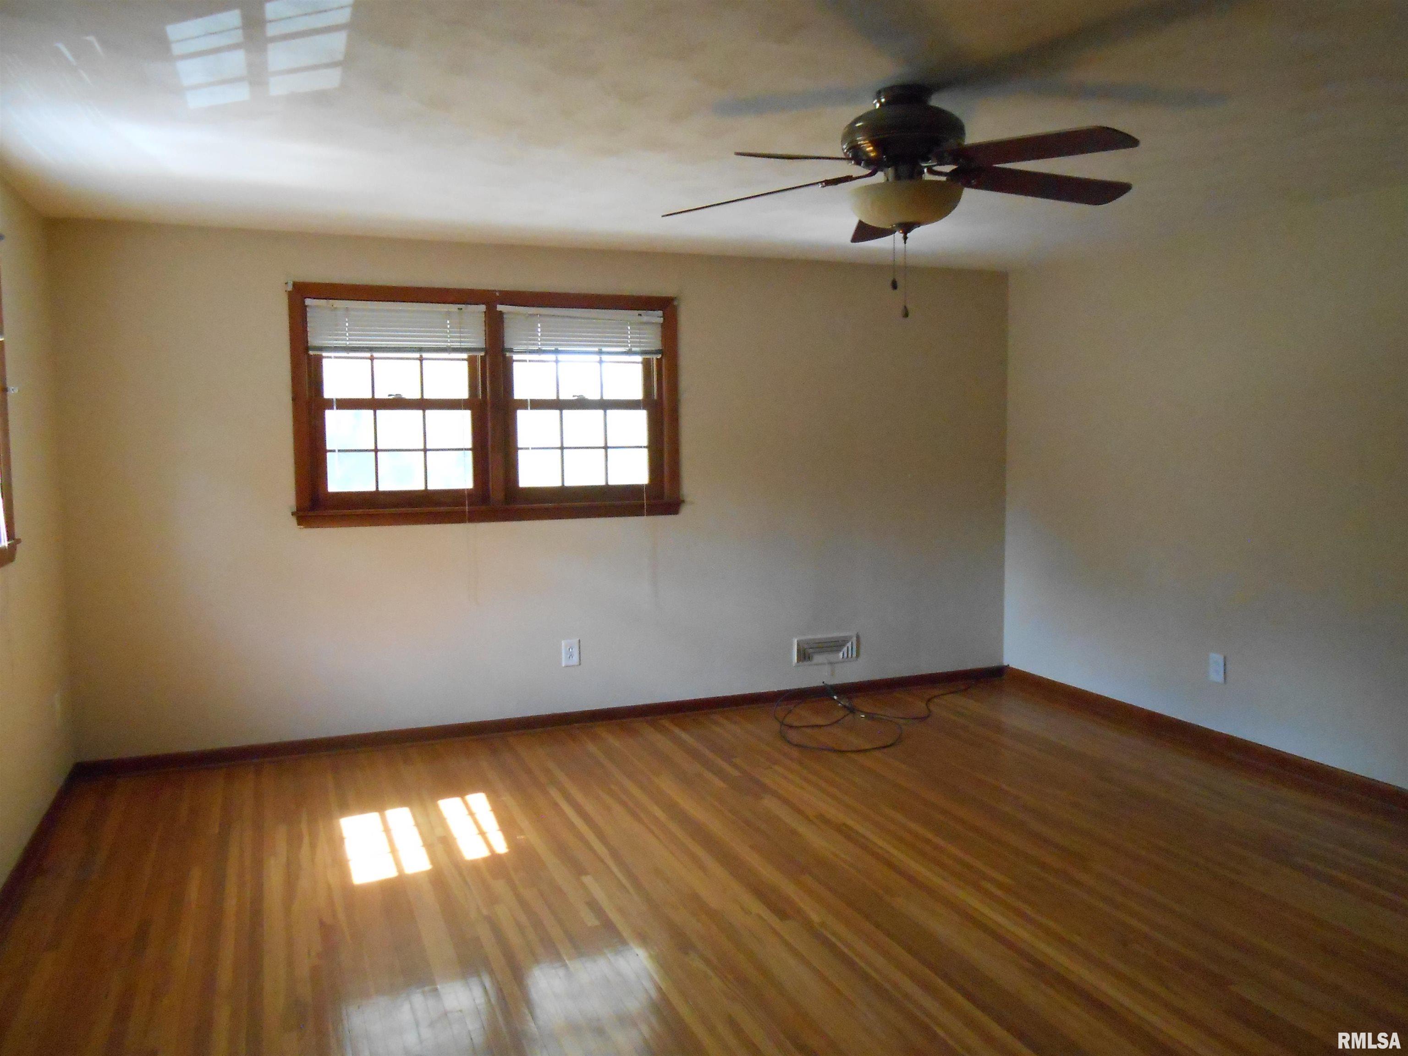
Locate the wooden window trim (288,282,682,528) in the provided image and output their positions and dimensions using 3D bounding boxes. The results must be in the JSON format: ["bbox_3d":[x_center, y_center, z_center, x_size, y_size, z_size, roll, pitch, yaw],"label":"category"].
[{"bbox_3d":[-0.952,-0.559,4.869,1.798,1.048,0.080,-2,5,-21],"label":"wooden window trim"}]

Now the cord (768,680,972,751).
[{"bbox_3d":[0.982,0.895,5.294,1.324,0.100,0.867,-2,5,-21],"label":"cord"}]

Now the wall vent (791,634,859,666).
[{"bbox_3d":[0.644,0.643,5.604,0.384,0.143,0.025,-2,5,-21],"label":"wall vent"}]

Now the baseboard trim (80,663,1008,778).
[{"bbox_3d":[-0.431,0.923,5.202,4.637,0.084,0.022,-2,5,-21],"label":"baseboard trim"}]

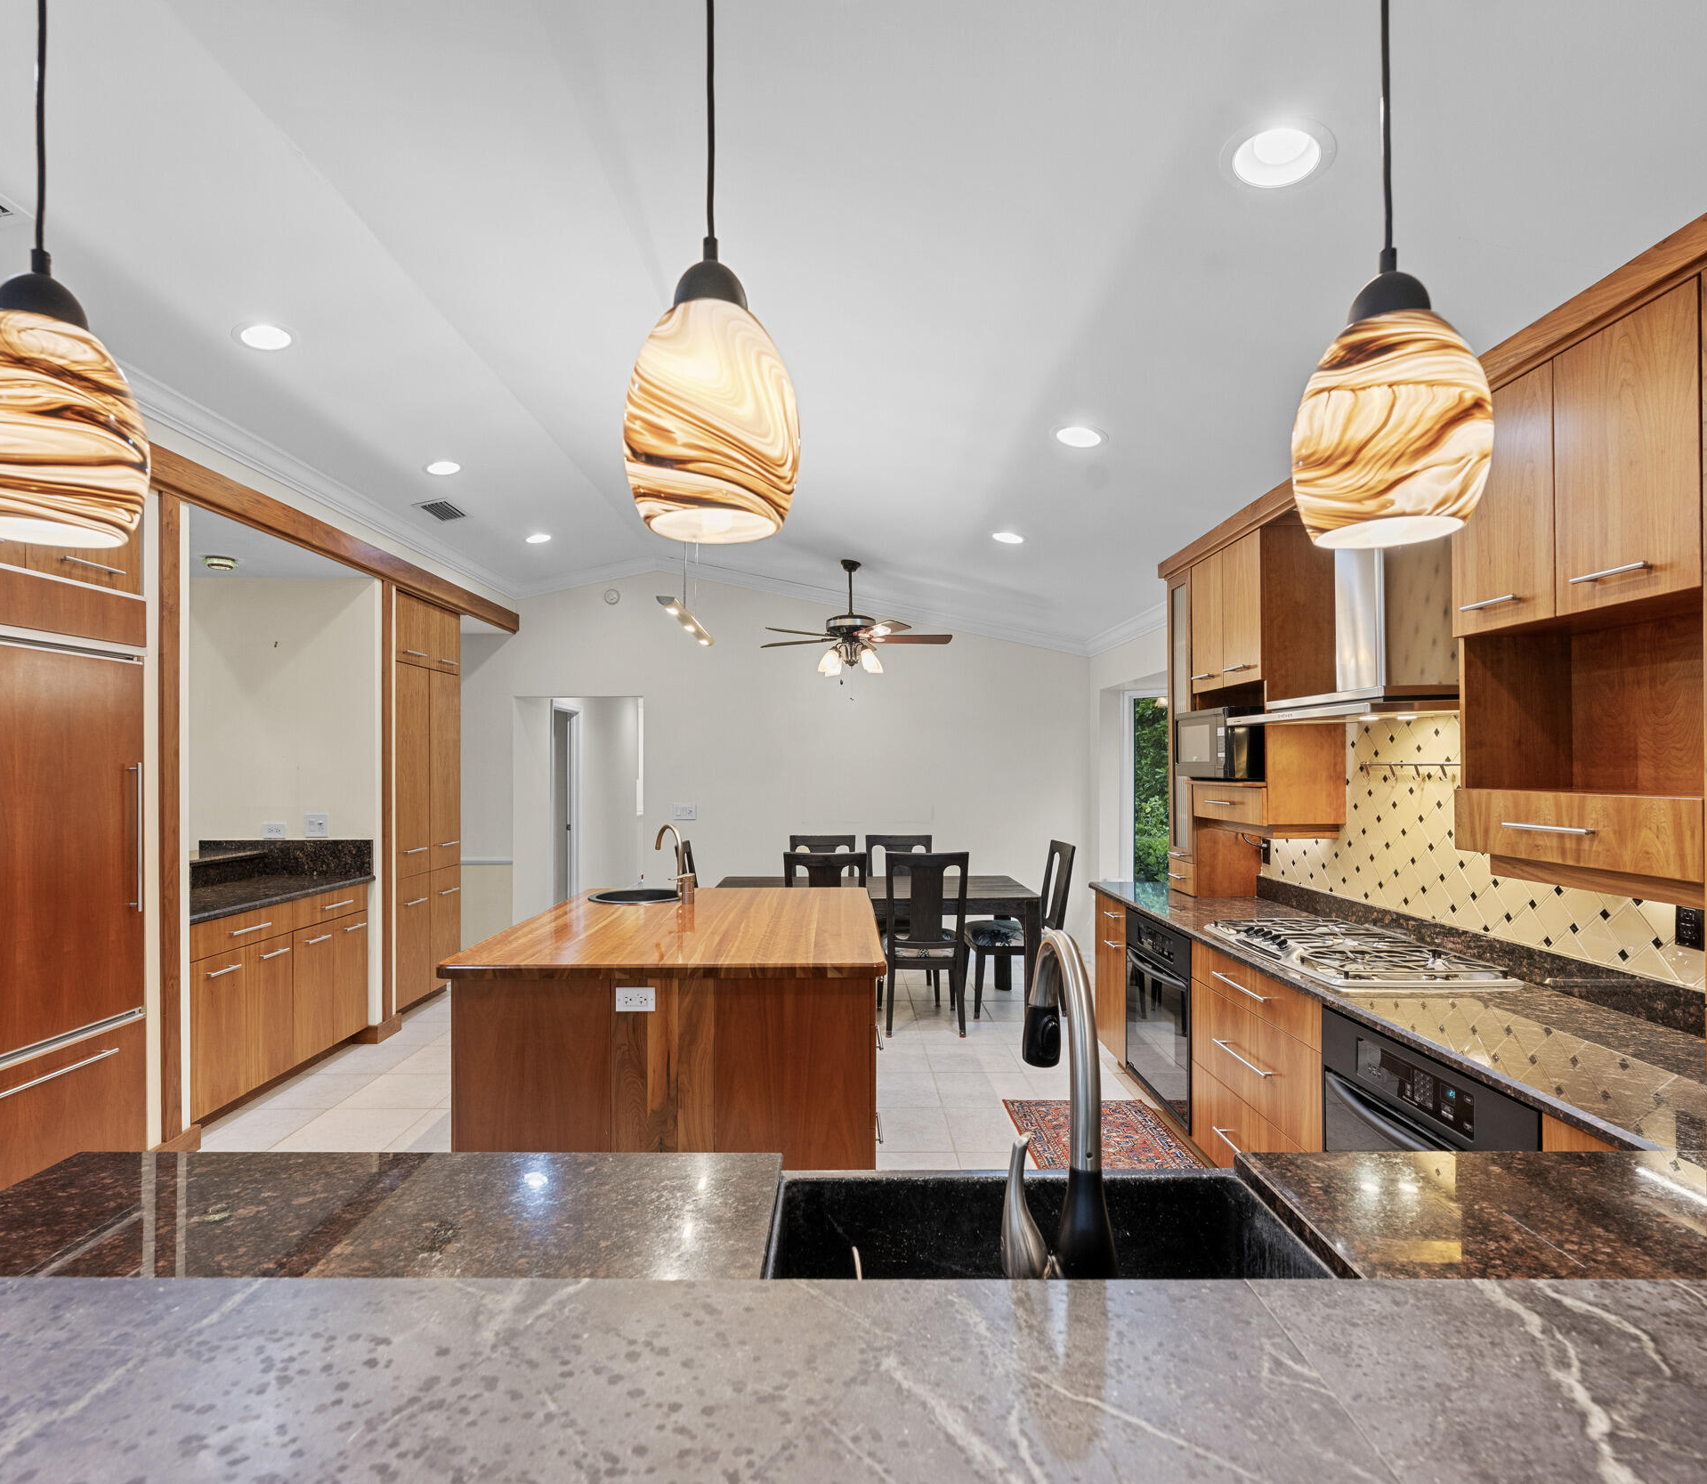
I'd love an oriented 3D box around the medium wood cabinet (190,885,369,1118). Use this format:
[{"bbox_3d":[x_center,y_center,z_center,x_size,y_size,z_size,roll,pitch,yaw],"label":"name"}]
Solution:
[{"bbox_3d":[-2.930,1.130,4.070,0.600,0.770,1.240,0,-1,0],"label":"medium wood cabinet"}]

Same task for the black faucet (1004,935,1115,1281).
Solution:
[{"bbox_3d":[0.195,0.404,0.880,0.105,0.420,0.260,0,-1,0],"label":"black faucet"}]

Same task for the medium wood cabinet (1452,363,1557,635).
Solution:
[{"bbox_3d":[1.808,-0.606,2.223,0.310,0.612,0.345,0,-1,-1],"label":"medium wood cabinet"}]

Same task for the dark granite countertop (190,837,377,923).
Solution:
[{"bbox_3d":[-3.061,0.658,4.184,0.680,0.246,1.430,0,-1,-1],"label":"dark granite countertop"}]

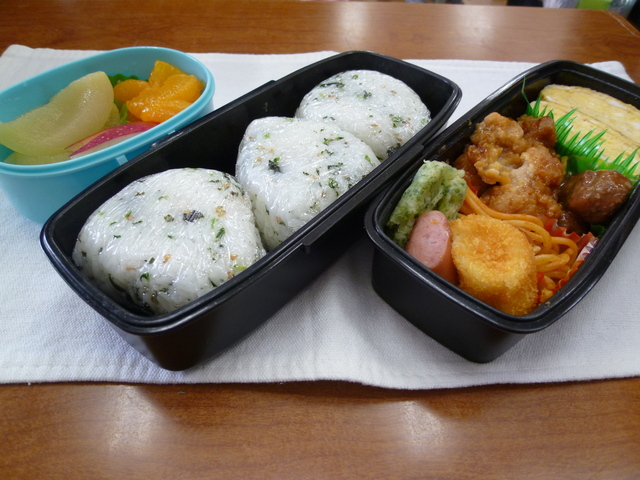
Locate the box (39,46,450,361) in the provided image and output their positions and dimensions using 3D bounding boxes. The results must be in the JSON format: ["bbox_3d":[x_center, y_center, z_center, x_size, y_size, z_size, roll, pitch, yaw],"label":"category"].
[{"bbox_3d":[-0.017,-0.031,0.219,0.100,0.036,0.207,34,57,27],"label":"box"}]

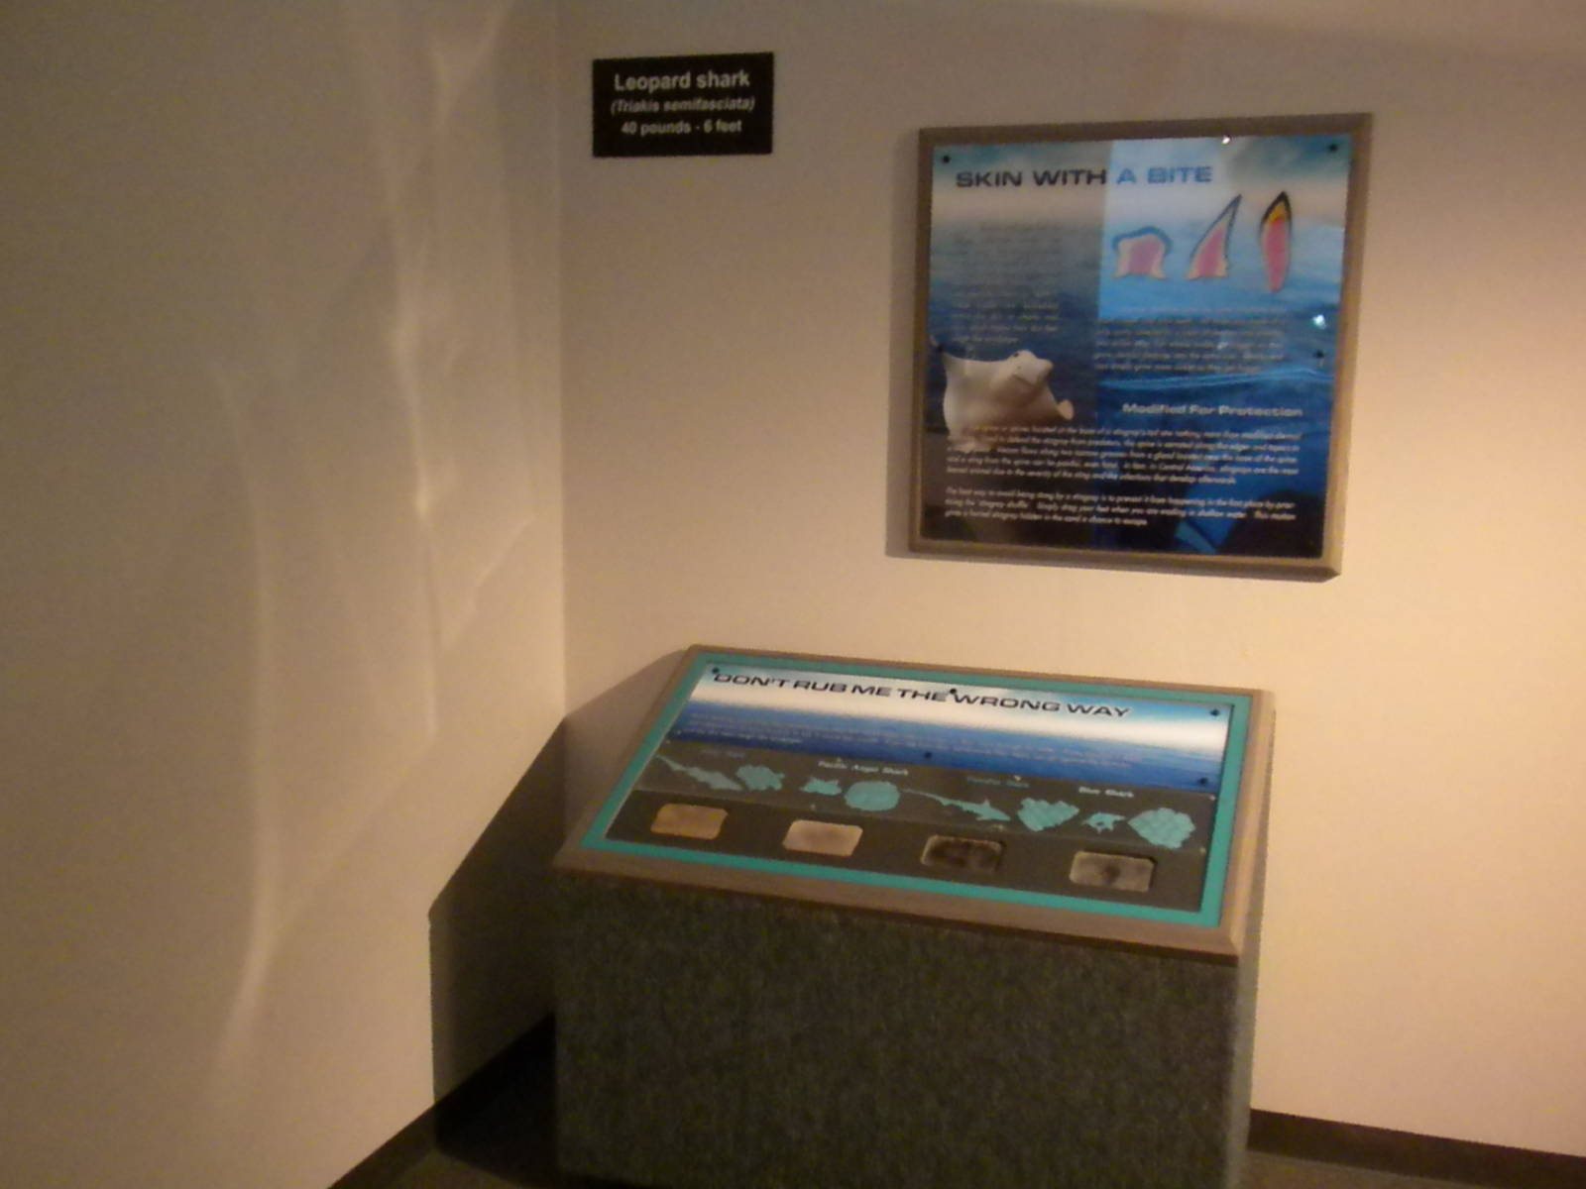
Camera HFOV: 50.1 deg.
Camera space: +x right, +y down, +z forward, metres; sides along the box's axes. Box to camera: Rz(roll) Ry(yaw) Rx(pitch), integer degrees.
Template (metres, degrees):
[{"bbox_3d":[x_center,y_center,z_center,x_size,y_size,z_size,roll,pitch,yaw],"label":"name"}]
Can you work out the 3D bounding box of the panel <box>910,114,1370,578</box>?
[{"bbox_3d":[0.634,-0.471,3.224,0.833,0.832,0.030,4,9,19],"label":"panel"}]

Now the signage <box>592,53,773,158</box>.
[{"bbox_3d":[-0.227,-0.998,3.464,0.396,0.197,0.010,4,9,19],"label":"signage"}]

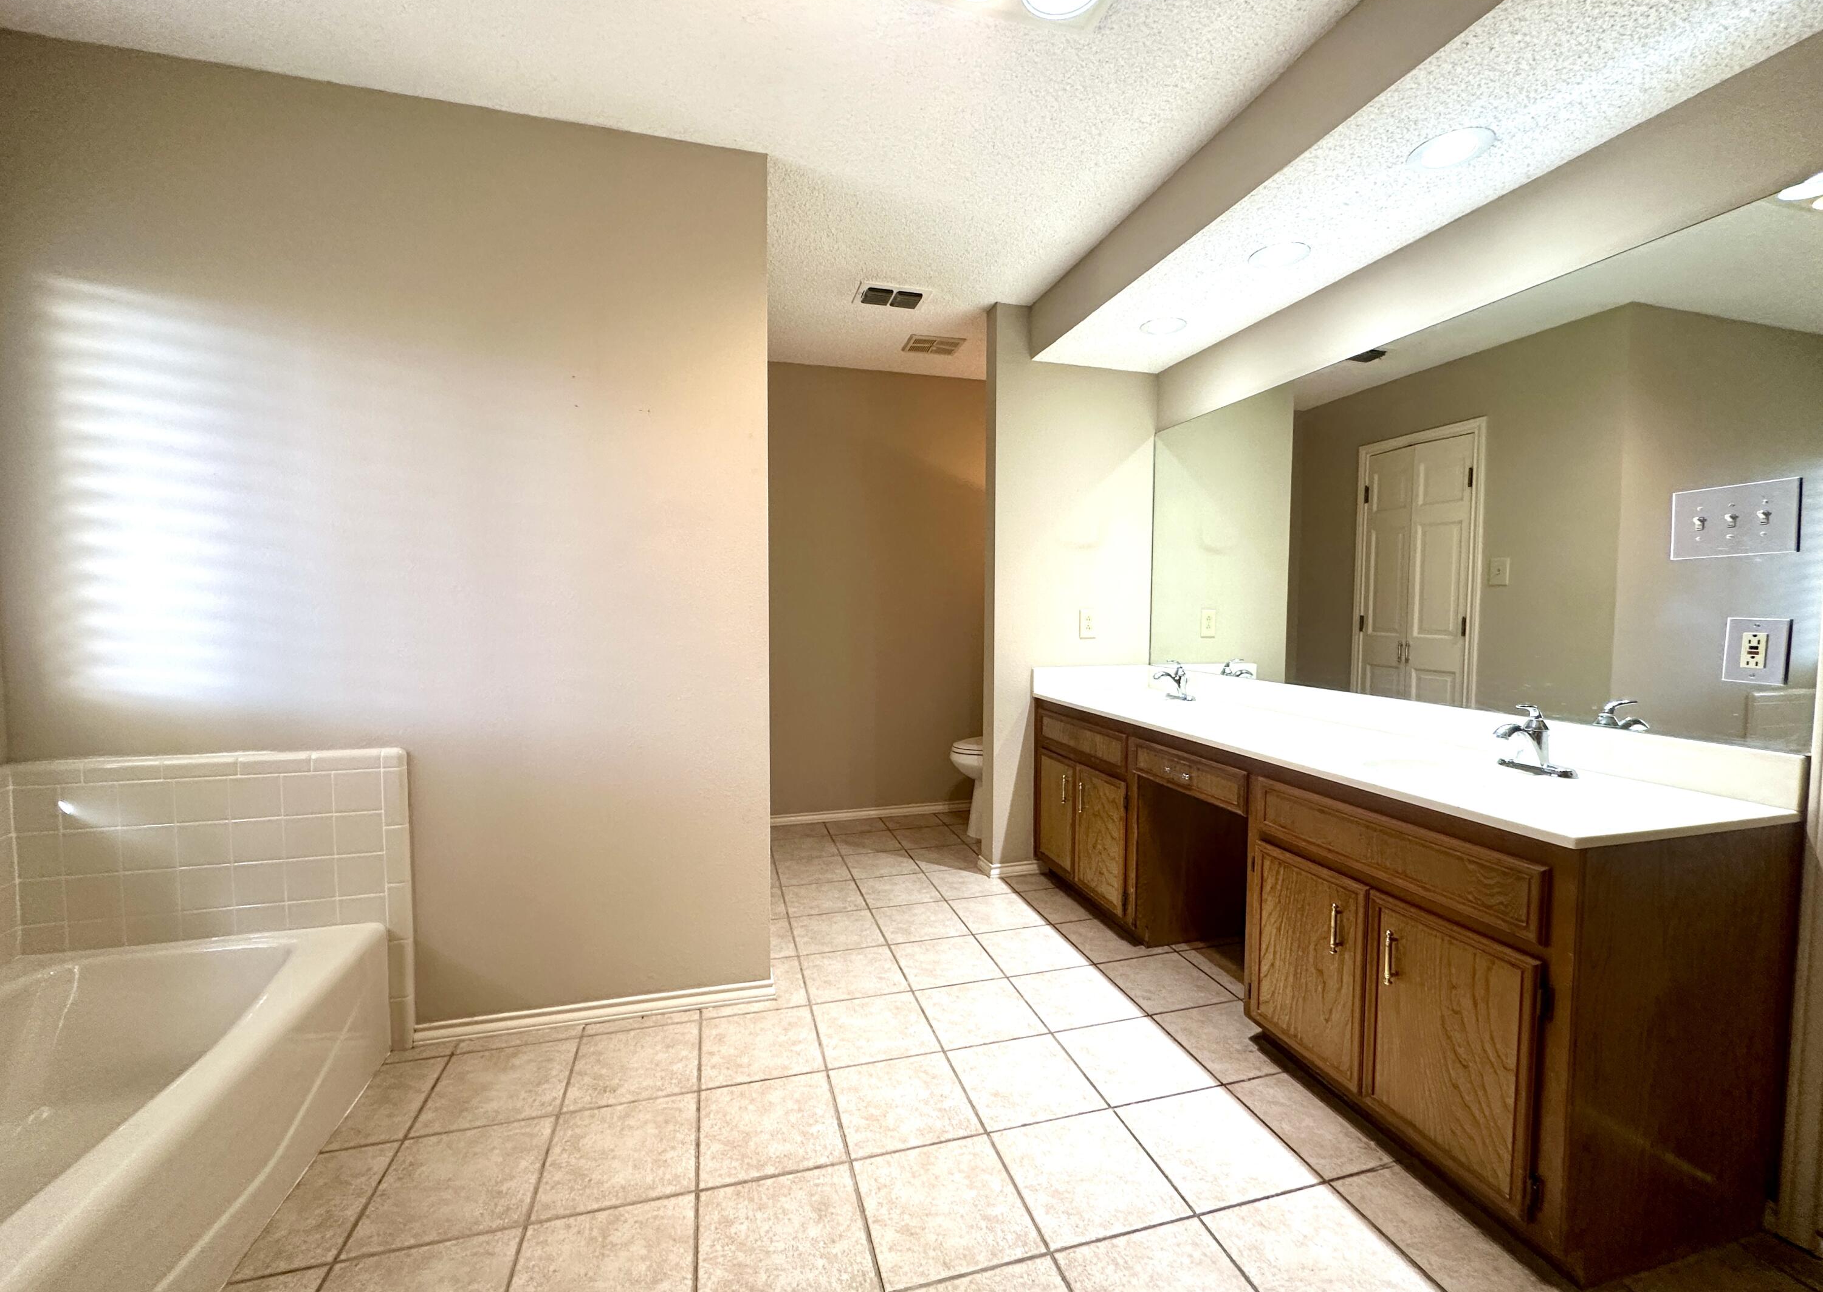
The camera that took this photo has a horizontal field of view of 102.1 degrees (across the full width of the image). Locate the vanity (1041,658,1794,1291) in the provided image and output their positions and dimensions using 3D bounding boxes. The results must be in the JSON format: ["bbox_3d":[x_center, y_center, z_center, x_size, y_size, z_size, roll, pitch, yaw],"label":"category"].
[{"bbox_3d":[1.082,0.600,2.287,0.573,0.910,2.065,-1,3,-15],"label":"vanity"}]

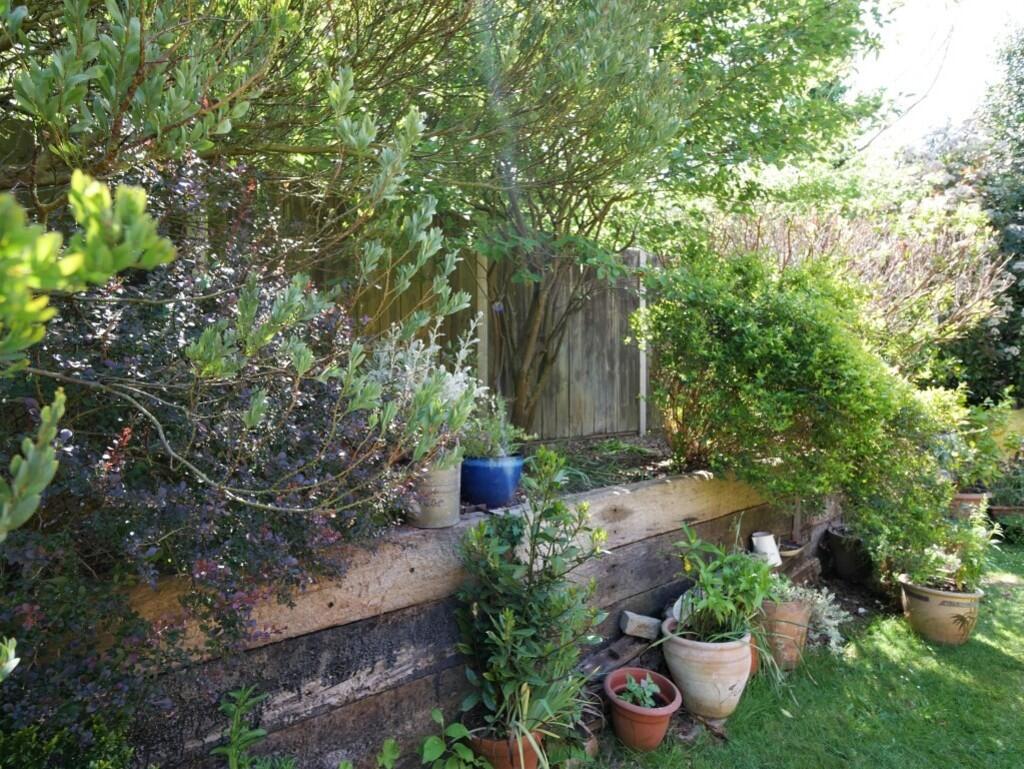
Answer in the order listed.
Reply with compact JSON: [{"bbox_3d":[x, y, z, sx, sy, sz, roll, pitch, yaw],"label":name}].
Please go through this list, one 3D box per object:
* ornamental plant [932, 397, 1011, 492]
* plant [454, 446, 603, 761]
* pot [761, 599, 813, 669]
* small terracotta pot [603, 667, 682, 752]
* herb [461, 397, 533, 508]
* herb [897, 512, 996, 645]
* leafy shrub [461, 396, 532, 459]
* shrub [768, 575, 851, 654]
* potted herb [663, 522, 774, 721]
[{"bbox_3d":[4.304,0.555,5.000,0.580,0.890,0.540,0,0,41],"label":"ornamental plant"},{"bbox_3d":[0.063,0.743,1.800,0.490,1.054,0.440,0,0,2],"label":"plant"},{"bbox_3d":[1.430,1.290,2.780,0.245,0.350,0.245,0,0,27],"label":"pot"},{"bbox_3d":[0.523,1.342,2.161,0.300,0.225,0.300,7,4,17],"label":"small terracotta pot"},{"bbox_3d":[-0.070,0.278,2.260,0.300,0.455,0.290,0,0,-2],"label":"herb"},{"bbox_3d":[2.523,1.102,3.100,0.450,0.735,0.440,0,0,39],"label":"herb"},{"bbox_3d":[-0.066,0.185,2.260,0.300,0.270,0.280,0,0,-2],"label":"leafy shrub"},{"bbox_3d":[1.581,1.225,2.840,0.380,0.430,0.340,0,0,29],"label":"shrub"},{"bbox_3d":[0.920,1.055,2.420,0.460,0.810,0.440,0,0,21],"label":"potted herb"}]

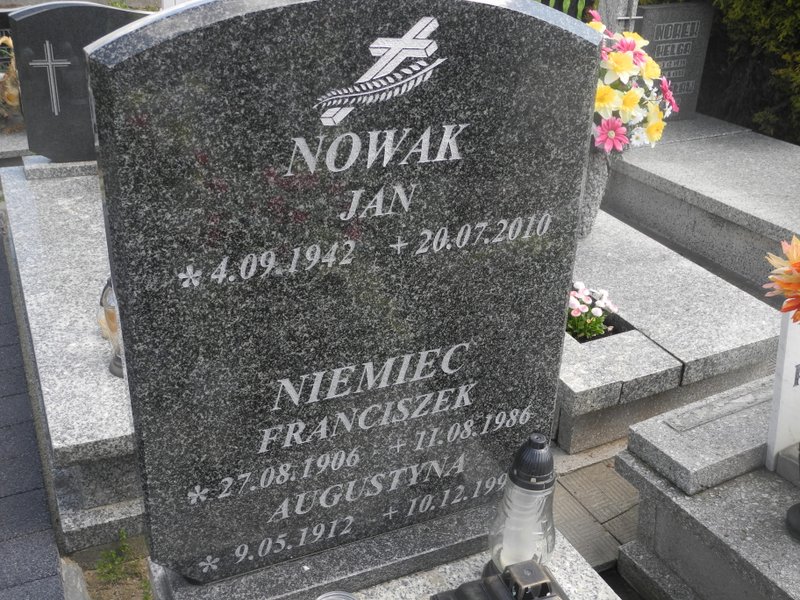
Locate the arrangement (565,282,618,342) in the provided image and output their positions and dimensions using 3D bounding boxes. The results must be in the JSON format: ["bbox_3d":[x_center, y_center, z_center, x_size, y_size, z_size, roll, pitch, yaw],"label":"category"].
[{"bbox_3d":[0.545,0.028,2.500,0.155,0.135,0.145,8,26,12],"label":"arrangement"}]

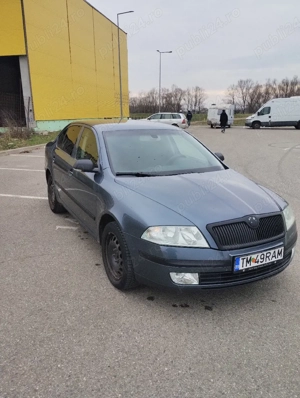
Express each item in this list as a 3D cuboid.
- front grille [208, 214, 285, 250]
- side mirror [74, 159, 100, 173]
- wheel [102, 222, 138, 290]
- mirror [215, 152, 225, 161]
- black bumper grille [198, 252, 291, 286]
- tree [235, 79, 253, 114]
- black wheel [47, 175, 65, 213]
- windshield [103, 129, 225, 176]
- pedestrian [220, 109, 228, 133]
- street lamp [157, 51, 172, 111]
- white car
[{"bbox_3d":[0.815,0.236,2.589,0.800,0.245,0.150,-7,17,-28],"label":"front grille"},{"bbox_3d":[-0.650,-0.338,3.360,0.250,0.150,0.160,-7,17,-28],"label":"side mirror"},{"bbox_3d":[-0.225,0.517,2.975,0.205,0.635,0.635,-7,17,-28],"label":"wheel"},{"bbox_3d":[0.872,-0.539,4.132,0.210,0.140,0.120,-8,17,-27],"label":"mirror"},{"bbox_3d":[0.833,0.592,2.633,1.000,0.180,0.150,-7,17,-28],"label":"black bumper grille"},{"bbox_3d":[20.244,-21.858,68.916,4.170,7.140,4.170,0,15,0],"label":"tree"},{"bbox_3d":[-1.455,-0.085,5.178,0.200,0.635,0.635,-8,17,-27],"label":"black wheel"},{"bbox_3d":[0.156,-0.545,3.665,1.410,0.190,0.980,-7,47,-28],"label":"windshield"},{"bbox_3d":[5.764,-5.981,24.954,0.580,1.760,0.450,-2,15,-8],"label":"pedestrian"},{"bbox_3d":[1.869,-13.789,40.483,2.100,9.000,1.300,0,15,0],"label":"street lamp"},{"bbox_3d":[0.820,-6.434,27.055,4.420,1.510,1.720,4,15,14],"label":"white car"}]

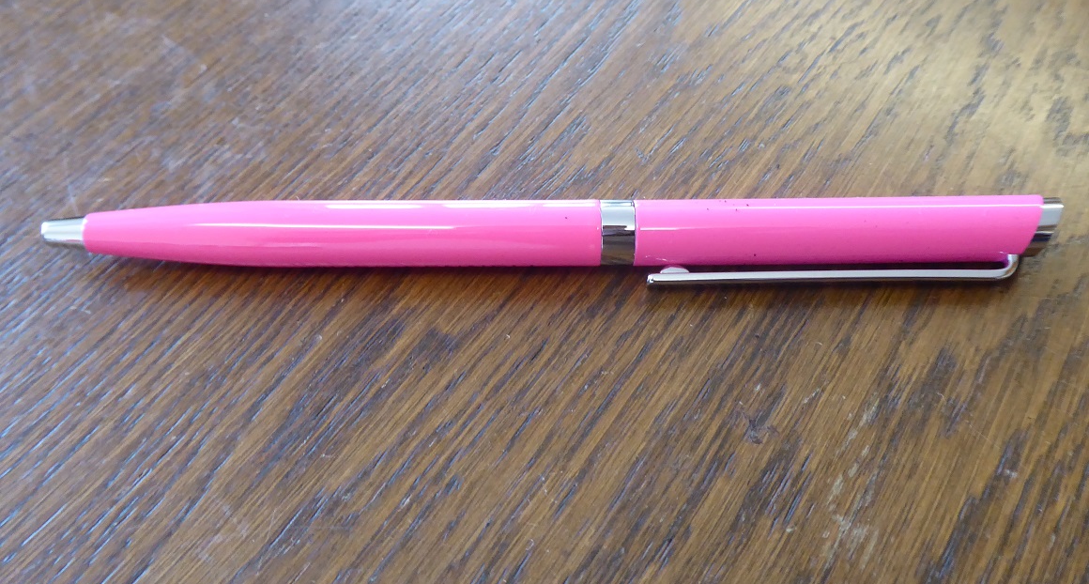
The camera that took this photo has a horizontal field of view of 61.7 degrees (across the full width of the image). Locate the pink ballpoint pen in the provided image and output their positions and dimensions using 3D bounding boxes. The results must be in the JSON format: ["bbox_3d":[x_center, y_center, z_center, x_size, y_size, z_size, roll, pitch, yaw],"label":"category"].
[{"bbox_3d":[0.001,-0.007,0.122,0.138,0.009,0.011,0,56,0],"label":"pink ballpoint pen"}]

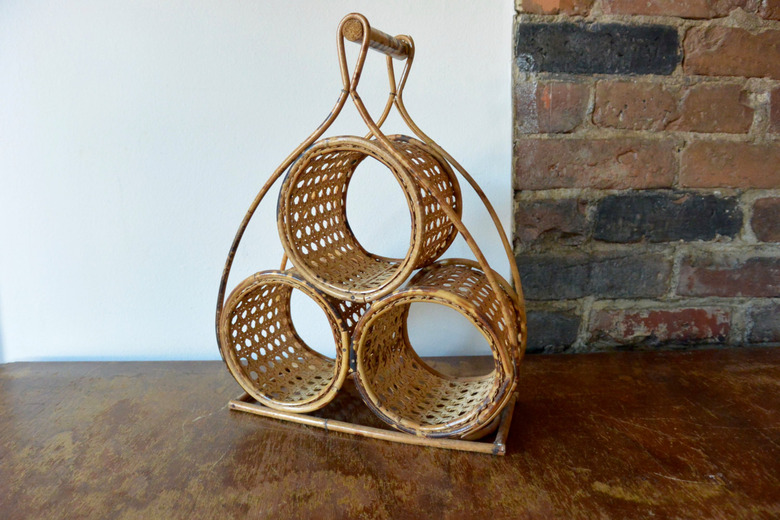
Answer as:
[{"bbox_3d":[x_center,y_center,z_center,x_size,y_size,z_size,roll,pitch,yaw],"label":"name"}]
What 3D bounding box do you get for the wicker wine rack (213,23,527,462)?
[{"bbox_3d":[-0.013,-0.032,0.584,0.305,0.380,0.139,4,12,20],"label":"wicker wine rack"}]

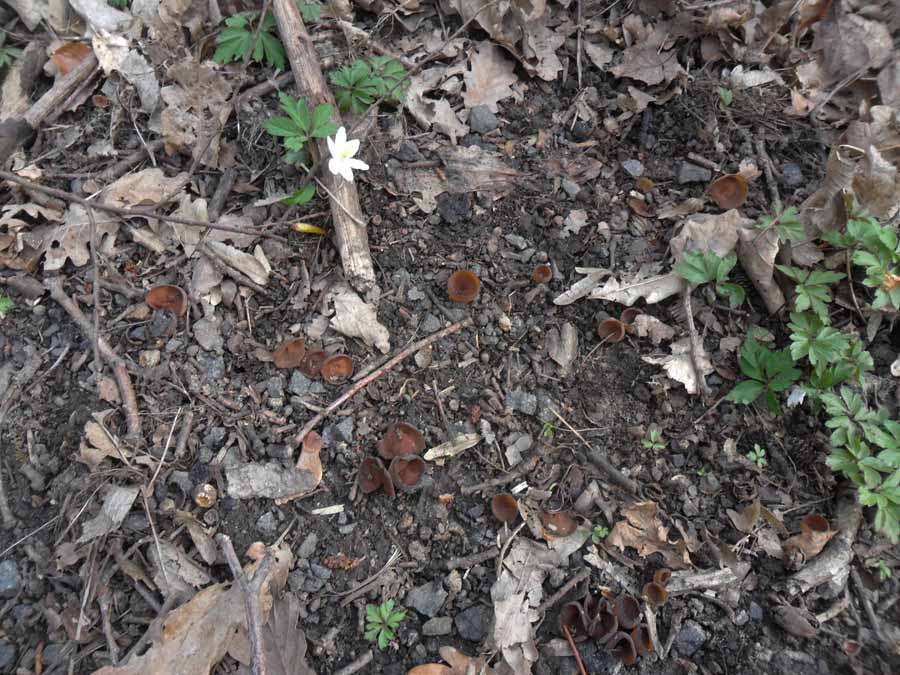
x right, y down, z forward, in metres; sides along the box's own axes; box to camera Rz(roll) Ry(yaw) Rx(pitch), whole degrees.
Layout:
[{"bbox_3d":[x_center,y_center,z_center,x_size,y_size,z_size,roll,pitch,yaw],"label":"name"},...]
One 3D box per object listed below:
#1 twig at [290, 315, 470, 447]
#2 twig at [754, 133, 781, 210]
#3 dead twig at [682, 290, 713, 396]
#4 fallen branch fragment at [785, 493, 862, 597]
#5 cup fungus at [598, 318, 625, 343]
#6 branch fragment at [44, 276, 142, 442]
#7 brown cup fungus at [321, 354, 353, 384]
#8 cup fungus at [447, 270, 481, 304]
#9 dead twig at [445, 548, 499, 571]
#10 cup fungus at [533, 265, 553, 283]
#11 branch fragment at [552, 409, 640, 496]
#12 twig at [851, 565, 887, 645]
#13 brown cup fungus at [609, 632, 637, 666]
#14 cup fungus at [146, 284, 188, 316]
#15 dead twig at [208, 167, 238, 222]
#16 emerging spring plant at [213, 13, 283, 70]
[{"bbox_3d":[-0.043,0.030,0.492,0.152,0.008,0.007,-35,64,-20],"label":"twig"},{"bbox_3d":[0.291,-0.153,0.644,0.009,0.008,0.092,1,60,0],"label":"twig"},{"bbox_3d":[0.176,0.001,0.502,0.008,0.008,0.089,3,58,2],"label":"dead twig"},{"bbox_3d":[0.256,0.141,0.467,0.032,0.020,0.087,38,67,20],"label":"fallen branch fragment"},{"bbox_3d":[0.121,-0.005,0.524,0.021,0.013,0.021,-3,62,5],"label":"cup fungus"},{"bbox_3d":[-0.259,0.008,0.515,0.020,0.014,0.169,-32,62,-19],"label":"branch fragment"},{"bbox_3d":[-0.087,0.025,0.538,0.025,0.014,0.024,0,60,0],"label":"brown cup fungus"},{"bbox_3d":[0.010,-0.038,0.532,0.025,0.017,0.025,0,58,0],"label":"cup fungus"},{"bbox_3d":[0.015,0.148,0.471,0.035,0.006,0.006,-12,61,-7],"label":"dead twig"},{"bbox_3d":[0.071,-0.050,0.543,0.015,0.012,0.015,0,58,0],"label":"cup fungus"},{"bbox_3d":[0.103,0.081,0.507,0.010,0.010,0.085,-37,66,-19],"label":"branch fragment"},{"bbox_3d":[0.246,0.157,0.412,0.005,0.005,0.042,-6,58,-4],"label":"twig"},{"bbox_3d":[0.099,0.179,0.402,0.018,0.011,0.018,2,77,-10],"label":"brown cup fungus"},{"bbox_3d":[-0.228,-0.030,0.568,0.033,0.017,0.028,0,60,0],"label":"cup fungus"},{"bbox_3d":[-0.192,-0.122,0.597,0.012,0.009,0.061,3,57,2],"label":"dead twig"},{"bbox_3d":[-0.190,-0.279,0.661,0.061,0.030,0.054,0,58,0],"label":"emerging spring plant"}]

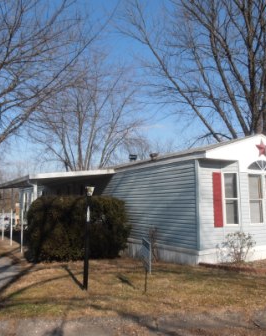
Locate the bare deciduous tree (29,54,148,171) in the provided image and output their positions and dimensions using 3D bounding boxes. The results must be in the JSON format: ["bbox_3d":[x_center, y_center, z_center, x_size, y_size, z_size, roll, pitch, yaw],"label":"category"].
[{"bbox_3d":[-4.220,-3.127,29.457,11.200,16.280,11.200,0,-7,-8],"label":"bare deciduous tree"}]

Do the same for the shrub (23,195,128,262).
[{"bbox_3d":[-1.635,1.811,9.572,2.850,1.850,1.600,4,-8,-32],"label":"shrub"}]

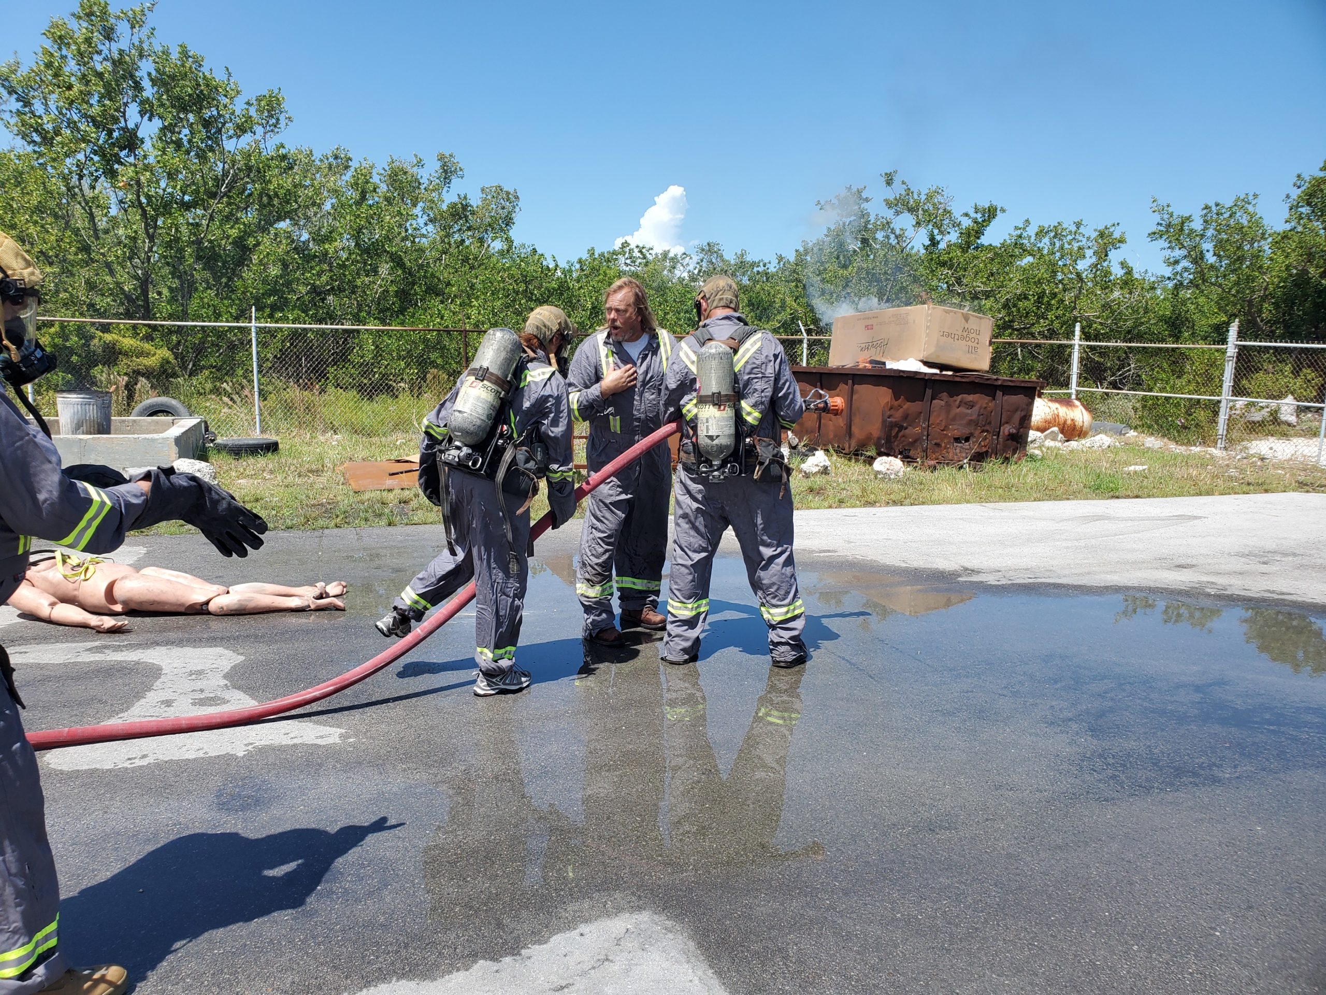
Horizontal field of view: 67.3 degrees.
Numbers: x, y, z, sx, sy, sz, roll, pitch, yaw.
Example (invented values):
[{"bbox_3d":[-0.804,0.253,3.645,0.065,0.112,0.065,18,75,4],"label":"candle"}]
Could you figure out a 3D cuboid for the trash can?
[{"bbox_3d":[-6.083,-0.770,10.519,0.570,0.700,0.570,1,9,0],"label":"trash can"}]

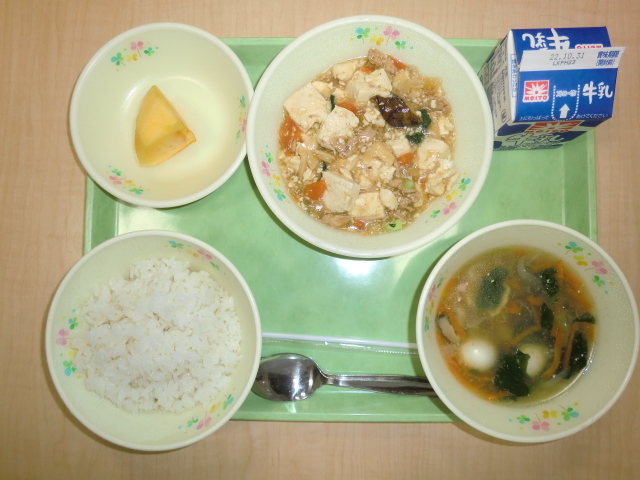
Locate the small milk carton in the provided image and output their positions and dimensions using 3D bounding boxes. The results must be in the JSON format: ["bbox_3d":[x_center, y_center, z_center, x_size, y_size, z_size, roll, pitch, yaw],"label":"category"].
[{"bbox_3d":[0.143,-0.097,0.311,0.057,0.086,0.057,-2,86,1],"label":"small milk carton"}]

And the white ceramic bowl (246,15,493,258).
[{"bbox_3d":[0.032,-0.064,0.328,0.154,0.050,0.154,0,86,1],"label":"white ceramic bowl"}]

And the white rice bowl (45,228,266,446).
[{"bbox_3d":[-0.102,0.063,0.320,0.132,0.051,0.132,0,86,1],"label":"white rice bowl"}]

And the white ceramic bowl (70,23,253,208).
[{"bbox_3d":[-0.102,-0.080,0.334,0.122,0.043,0.122,0,86,1],"label":"white ceramic bowl"}]

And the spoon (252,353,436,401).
[{"bbox_3d":[0.031,0.099,0.332,0.162,0.019,0.034,4,86,1],"label":"spoon"}]

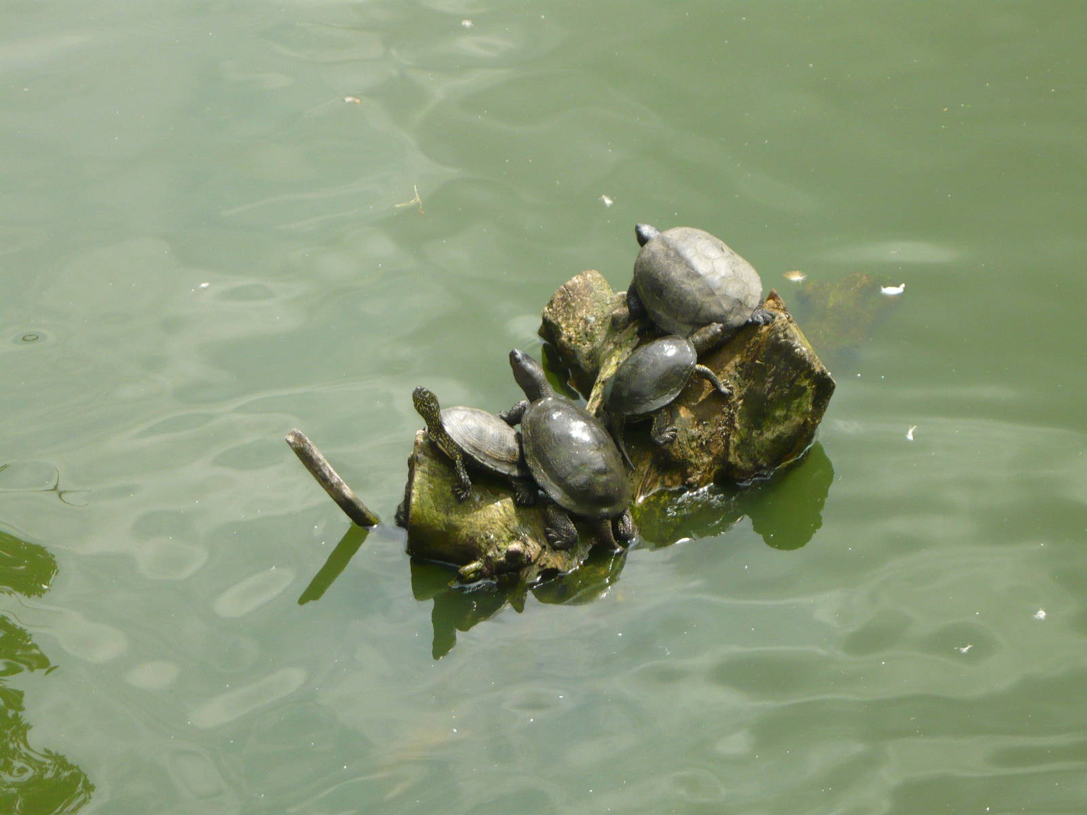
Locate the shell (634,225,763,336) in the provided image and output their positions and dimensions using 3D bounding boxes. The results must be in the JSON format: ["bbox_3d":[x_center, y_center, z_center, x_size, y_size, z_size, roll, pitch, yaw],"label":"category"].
[{"bbox_3d":[0.201,-0.167,4.080,0.150,0.080,0.188,-35,55,-24],"label":"shell"}]

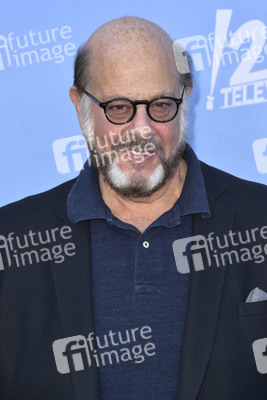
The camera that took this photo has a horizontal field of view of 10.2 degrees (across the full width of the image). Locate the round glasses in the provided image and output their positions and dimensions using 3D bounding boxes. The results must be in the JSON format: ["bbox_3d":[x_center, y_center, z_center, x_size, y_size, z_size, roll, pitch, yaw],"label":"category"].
[{"bbox_3d":[0.006,-0.158,2.408,0.152,0.046,0.140,-3,15,-5],"label":"round glasses"}]

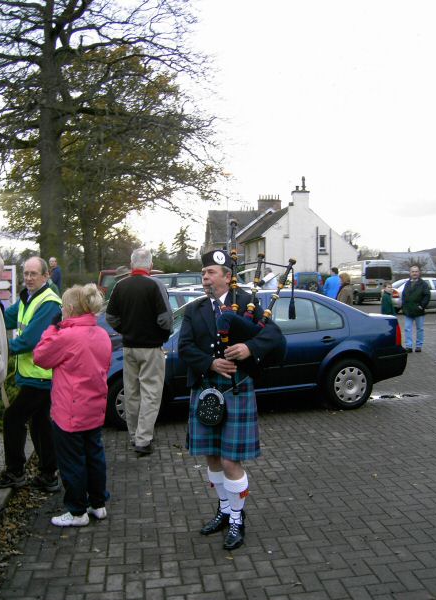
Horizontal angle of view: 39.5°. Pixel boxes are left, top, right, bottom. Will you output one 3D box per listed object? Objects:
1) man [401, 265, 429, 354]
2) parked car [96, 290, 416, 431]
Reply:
[{"bbox_3d":[4.020,0.180,12.350,0.570,1.770,0.370,0,2,14],"label":"man"},{"bbox_3d":[0.220,0.630,7.700,4.380,1.446,1.735,-2,1,-11],"label":"parked car"}]

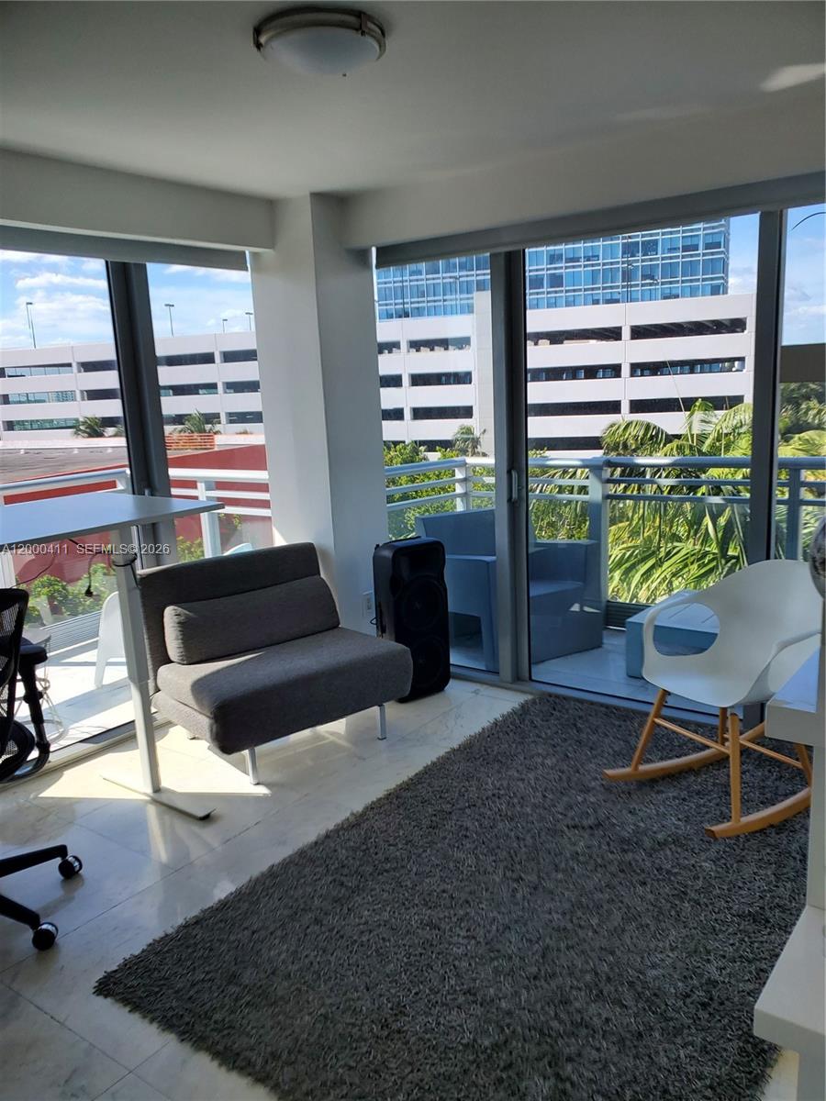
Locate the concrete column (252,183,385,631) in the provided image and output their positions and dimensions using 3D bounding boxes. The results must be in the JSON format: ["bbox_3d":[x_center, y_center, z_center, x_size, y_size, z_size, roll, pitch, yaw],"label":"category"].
[{"bbox_3d":[-0.473,-0.526,4.415,0.440,2.455,0.420,6,14,37],"label":"concrete column"}]

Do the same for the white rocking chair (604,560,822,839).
[{"bbox_3d":[1.177,0.489,3.002,0.820,0.830,0.610,-9,13,-27],"label":"white rocking chair"}]

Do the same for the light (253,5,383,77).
[{"bbox_3d":[-0.238,-1.274,2.121,0.338,0.095,0.338,-3,12,1],"label":"light"}]

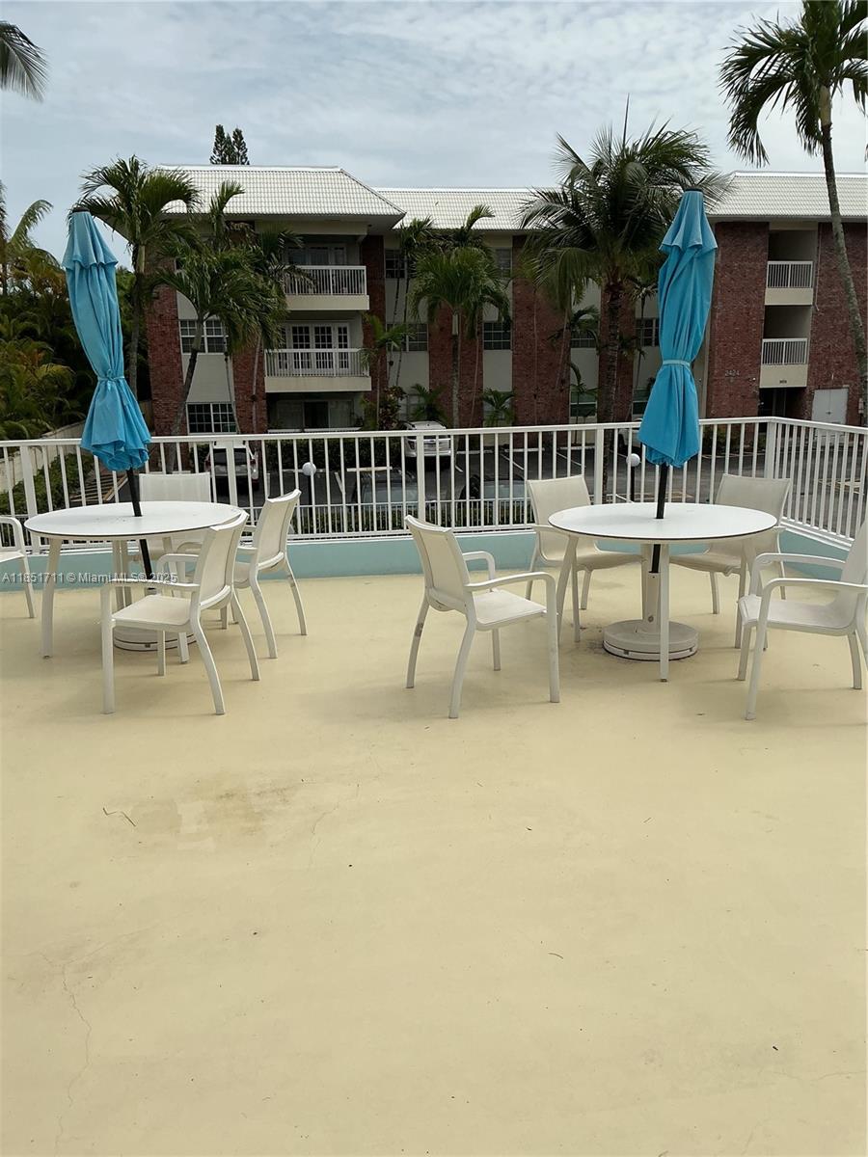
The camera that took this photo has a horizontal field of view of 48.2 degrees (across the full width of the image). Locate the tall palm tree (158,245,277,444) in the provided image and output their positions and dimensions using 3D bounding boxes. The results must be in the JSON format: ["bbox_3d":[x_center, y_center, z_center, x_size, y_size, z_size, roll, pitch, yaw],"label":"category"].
[{"bbox_3d":[-7.627,-7.694,34.000,4.200,8.000,4.200,-1,13,0],"label":"tall palm tree"}]

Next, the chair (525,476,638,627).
[{"bbox_3d":[0.911,-0.149,5.910,0.610,0.883,0.600,-9,15,-32],"label":"chair"}]

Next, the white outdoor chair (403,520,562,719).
[{"bbox_3d":[0.216,0.139,4.693,0.600,0.883,0.610,-7,14,-26],"label":"white outdoor chair"}]

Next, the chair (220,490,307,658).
[{"bbox_3d":[-1.104,-0.044,5.609,0.600,0.883,0.610,2,13,12],"label":"chair"}]

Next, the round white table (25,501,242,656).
[{"bbox_3d":[-1.727,0.001,5.747,1.220,0.740,1.220,-1,13,0],"label":"round white table"}]

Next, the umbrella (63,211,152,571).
[{"bbox_3d":[-1.835,-1.022,5.539,0.380,2.082,0.380,-7,12,1],"label":"umbrella"}]

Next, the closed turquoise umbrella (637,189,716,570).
[{"bbox_3d":[1.282,-1.010,5.200,0.350,2.035,0.350,3,12,-1],"label":"closed turquoise umbrella"}]

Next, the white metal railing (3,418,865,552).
[{"bbox_3d":[-0.053,-0.593,7.048,6.150,0.840,0.950,-3,14,-7],"label":"white metal railing"}]

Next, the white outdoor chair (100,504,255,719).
[{"bbox_3d":[-1.230,0.153,4.731,0.600,0.880,0.600,1,13,9],"label":"white outdoor chair"}]

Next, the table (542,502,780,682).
[{"bbox_3d":[1.250,0.028,5.406,1.215,0.749,1.215,-1,13,0],"label":"table"}]

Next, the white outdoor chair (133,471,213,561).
[{"bbox_3d":[-1.710,-0.220,6.404,0.600,0.880,0.600,-3,13,-8],"label":"white outdoor chair"}]

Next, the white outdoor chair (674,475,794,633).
[{"bbox_3d":[1.739,-0.125,5.768,0.600,0.880,0.600,-11,16,-38],"label":"white outdoor chair"}]

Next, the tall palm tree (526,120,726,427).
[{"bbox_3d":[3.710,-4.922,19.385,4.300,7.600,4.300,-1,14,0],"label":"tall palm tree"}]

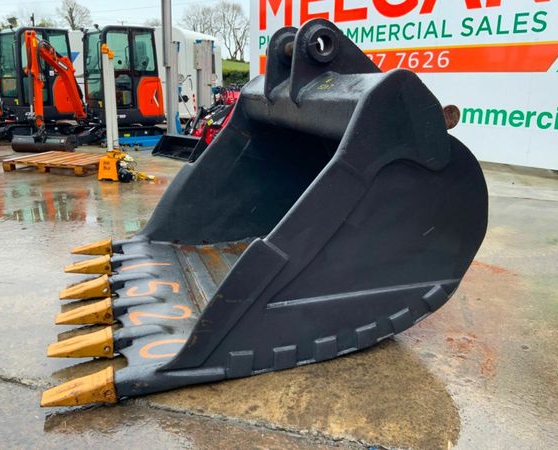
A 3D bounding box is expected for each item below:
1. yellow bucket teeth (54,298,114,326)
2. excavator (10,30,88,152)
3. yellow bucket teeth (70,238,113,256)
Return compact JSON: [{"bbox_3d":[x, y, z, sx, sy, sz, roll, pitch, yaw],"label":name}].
[{"bbox_3d":[-0.866,0.399,2.238,0.237,0.085,0.103,-4,19,-18],"label":"yellow bucket teeth"},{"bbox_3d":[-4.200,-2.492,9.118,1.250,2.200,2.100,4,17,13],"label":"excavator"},{"bbox_3d":[-1.125,0.139,3.019,0.237,0.085,0.103,-4,19,-18],"label":"yellow bucket teeth"}]

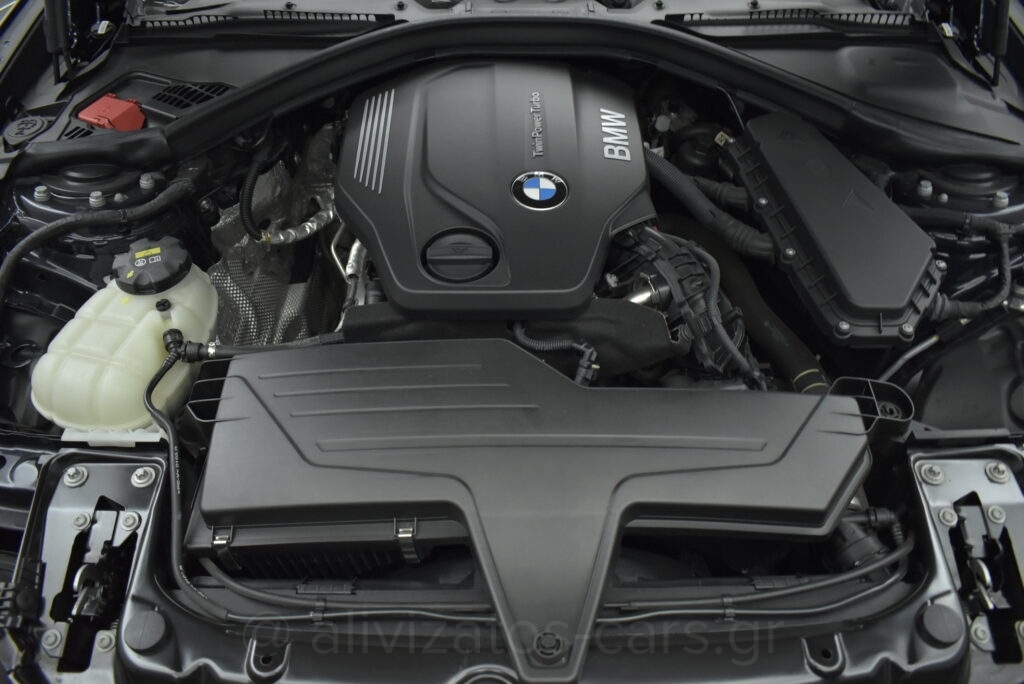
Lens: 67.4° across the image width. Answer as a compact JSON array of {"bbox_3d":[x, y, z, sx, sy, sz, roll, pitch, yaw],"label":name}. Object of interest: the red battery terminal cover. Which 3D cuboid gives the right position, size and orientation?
[{"bbox_3d":[-0.522,-0.294,1.016,0.080,0.036,0.060,18,50,16],"label":"red battery terminal cover"}]

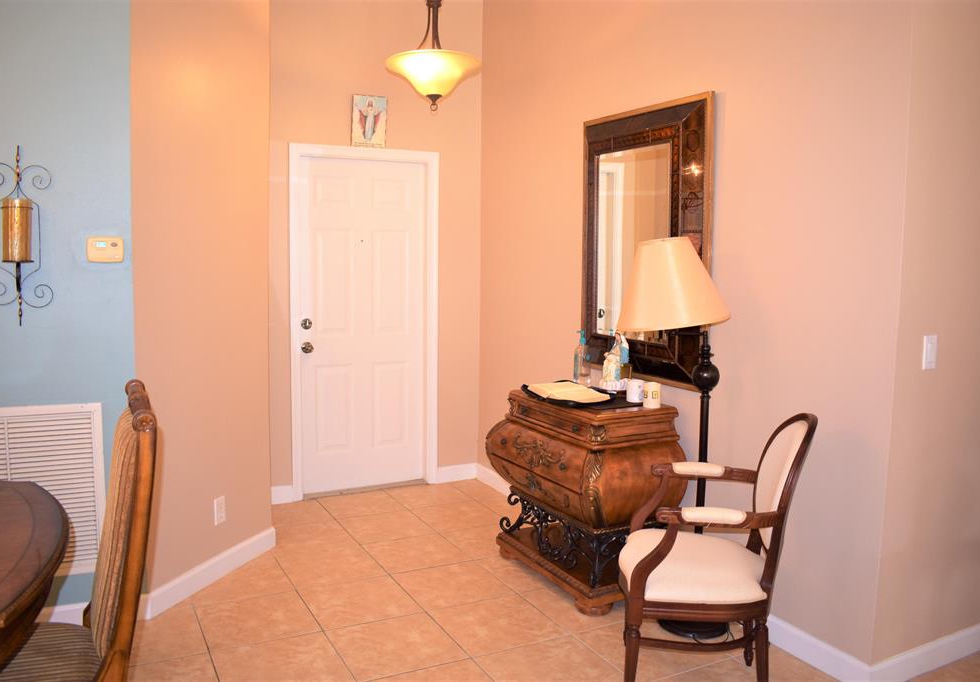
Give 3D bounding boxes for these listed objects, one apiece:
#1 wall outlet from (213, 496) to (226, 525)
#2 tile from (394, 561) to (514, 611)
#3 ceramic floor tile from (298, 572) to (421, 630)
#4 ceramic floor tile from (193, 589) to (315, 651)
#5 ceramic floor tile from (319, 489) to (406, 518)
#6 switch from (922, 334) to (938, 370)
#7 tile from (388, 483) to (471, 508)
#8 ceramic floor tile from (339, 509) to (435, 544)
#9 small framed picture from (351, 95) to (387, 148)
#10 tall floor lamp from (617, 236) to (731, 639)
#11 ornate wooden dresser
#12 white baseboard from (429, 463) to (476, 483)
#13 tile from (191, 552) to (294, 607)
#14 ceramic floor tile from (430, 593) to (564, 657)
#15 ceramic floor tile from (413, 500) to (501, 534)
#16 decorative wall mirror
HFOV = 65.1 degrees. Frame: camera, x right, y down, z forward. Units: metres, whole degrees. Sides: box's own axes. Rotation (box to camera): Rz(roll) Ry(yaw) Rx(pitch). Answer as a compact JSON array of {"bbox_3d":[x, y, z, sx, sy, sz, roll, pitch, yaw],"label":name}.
[{"bbox_3d":[-1.214,0.768,3.469,0.010,0.115,0.071,3,5,18],"label":"wall outlet"},{"bbox_3d":[-0.176,1.113,3.505,0.427,0.010,0.427,-1,6,-27],"label":"tile"},{"bbox_3d":[-0.548,1.101,3.230,0.427,0.013,0.427,-2,6,-27],"label":"ceramic floor tile"},{"bbox_3d":[-0.943,1.131,3.108,0.427,0.010,0.427,-1,6,-27],"label":"ceramic floor tile"},{"bbox_3d":[-0.759,0.983,4.570,0.426,0.013,0.426,-2,6,-27],"label":"ceramic floor tile"},{"bbox_3d":[1.429,0.038,2.491,0.073,0.115,0.012,-2,6,-28],"label":"switch"},{"bbox_3d":[-0.388,0.990,4.849,0.427,0.010,0.427,-1,6,-27],"label":"tile"},{"bbox_3d":[-0.573,1.037,4.269,0.427,0.010,0.427,-1,6,-27],"label":"ceramic floor tile"},{"bbox_3d":[-0.727,-1.322,4.634,0.220,0.313,0.020,-2,6,-28],"label":"small framed picture"},{"bbox_3d":[0.717,0.356,3.002,0.490,1.540,0.440,-2,6,-27],"label":"tall floor lamp"},{"bbox_3d":[0.437,0.700,3.595,0.566,0.823,0.834,-1,6,-27],"label":"ornate wooden dresser"},{"bbox_3d":[-0.218,0.882,5.117,0.288,0.112,0.015,-2,6,-28],"label":"white baseboard"},{"bbox_3d":[-1.142,1.093,3.490,0.427,0.010,0.427,-1,6,-27],"label":"tile"},{"bbox_3d":[0.036,1.126,3.040,0.427,0.013,0.427,-2,6,-27],"label":"ceramic floor tile"},{"bbox_3d":[-0.187,1.008,4.393,0.428,0.013,0.428,-2,6,-27],"label":"ceramic floor tile"},{"bbox_3d":[0.696,-0.443,3.482,0.050,1.185,0.880,-2,6,-27],"label":"decorative wall mirror"}]

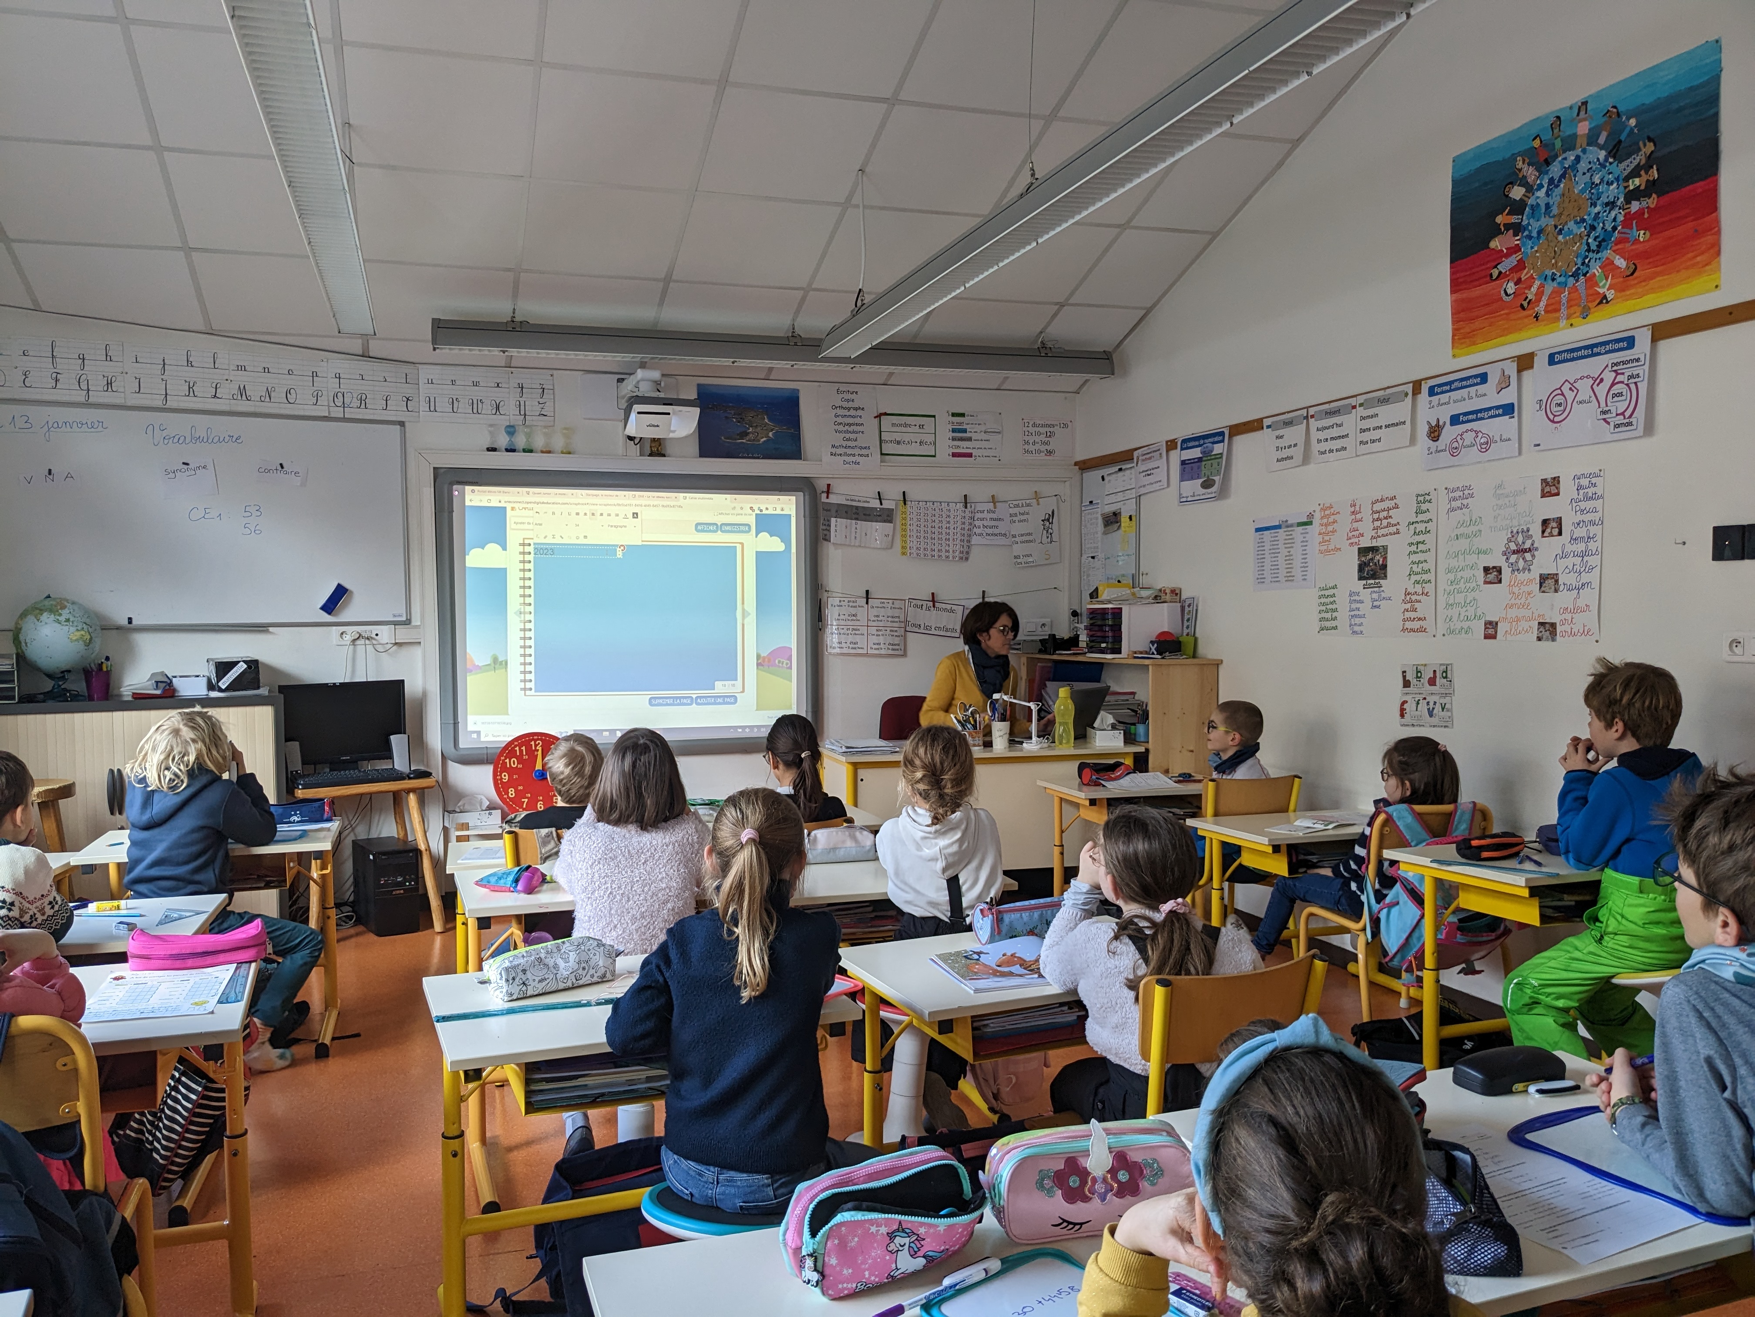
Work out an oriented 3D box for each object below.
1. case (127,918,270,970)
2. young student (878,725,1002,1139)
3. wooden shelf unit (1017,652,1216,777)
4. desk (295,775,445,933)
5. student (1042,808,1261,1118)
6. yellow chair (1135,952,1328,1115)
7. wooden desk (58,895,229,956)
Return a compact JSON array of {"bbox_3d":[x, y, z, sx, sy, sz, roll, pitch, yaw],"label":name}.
[{"bbox_3d":[-1.363,0.571,2.745,0.230,0.072,0.075,-1,2,-18],"label":"case"},{"bbox_3d":[0.155,0.702,3.483,0.350,1.060,0.500,-1,2,-15],"label":"young student"},{"bbox_3d":[1.127,0.565,6.546,0.340,1.141,1.360,-1,2,-18],"label":"wooden shelf unit"},{"bbox_3d":[-2.208,0.856,5.935,0.600,0.650,0.460,-1,2,-25],"label":"desk"},{"bbox_3d":[0.514,0.780,2.561,0.390,0.960,0.530,-2,2,-28],"label":"student"},{"bbox_3d":[0.554,0.920,2.646,0.420,0.740,0.470,-2,2,-26],"label":"yellow chair"},{"bbox_3d":[-1.978,0.970,3.272,0.700,0.665,0.500,-1,2,-18],"label":"wooden desk"}]

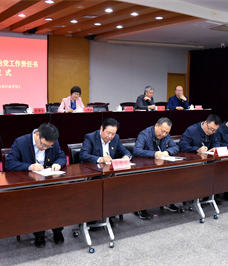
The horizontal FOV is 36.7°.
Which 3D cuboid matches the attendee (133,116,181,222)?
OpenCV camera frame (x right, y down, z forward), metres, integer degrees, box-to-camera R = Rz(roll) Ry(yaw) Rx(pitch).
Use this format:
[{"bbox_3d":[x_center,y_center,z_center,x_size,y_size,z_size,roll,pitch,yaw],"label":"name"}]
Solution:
[{"bbox_3d":[0.494,0.406,4.220,0.640,1.200,0.820,-4,7,-31],"label":"attendee"}]

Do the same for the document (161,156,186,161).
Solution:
[{"bbox_3d":[0.633,0.277,3.779,0.212,0.010,0.283,-3,7,-31],"label":"document"}]

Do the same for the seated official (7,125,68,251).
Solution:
[{"bbox_3d":[-0.755,0.487,3.389,0.586,1.182,0.697,-3,7,-31],"label":"seated official"}]

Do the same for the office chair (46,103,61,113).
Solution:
[{"bbox_3d":[-1.075,-0.132,6.981,0.550,0.925,0.600,-4,7,-31],"label":"office chair"}]

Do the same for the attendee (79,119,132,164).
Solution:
[{"bbox_3d":[-0.118,0.444,3.852,0.610,1.200,0.820,-4,7,-31],"label":"attendee"}]

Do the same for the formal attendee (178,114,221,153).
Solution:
[{"bbox_3d":[1.064,0.363,4.483,0.636,1.212,0.687,-3,7,-31],"label":"formal attendee"}]

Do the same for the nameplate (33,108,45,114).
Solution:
[{"bbox_3d":[-1.349,-0.391,6.182,0.192,0.096,0.081,-3,7,-31],"label":"nameplate"}]

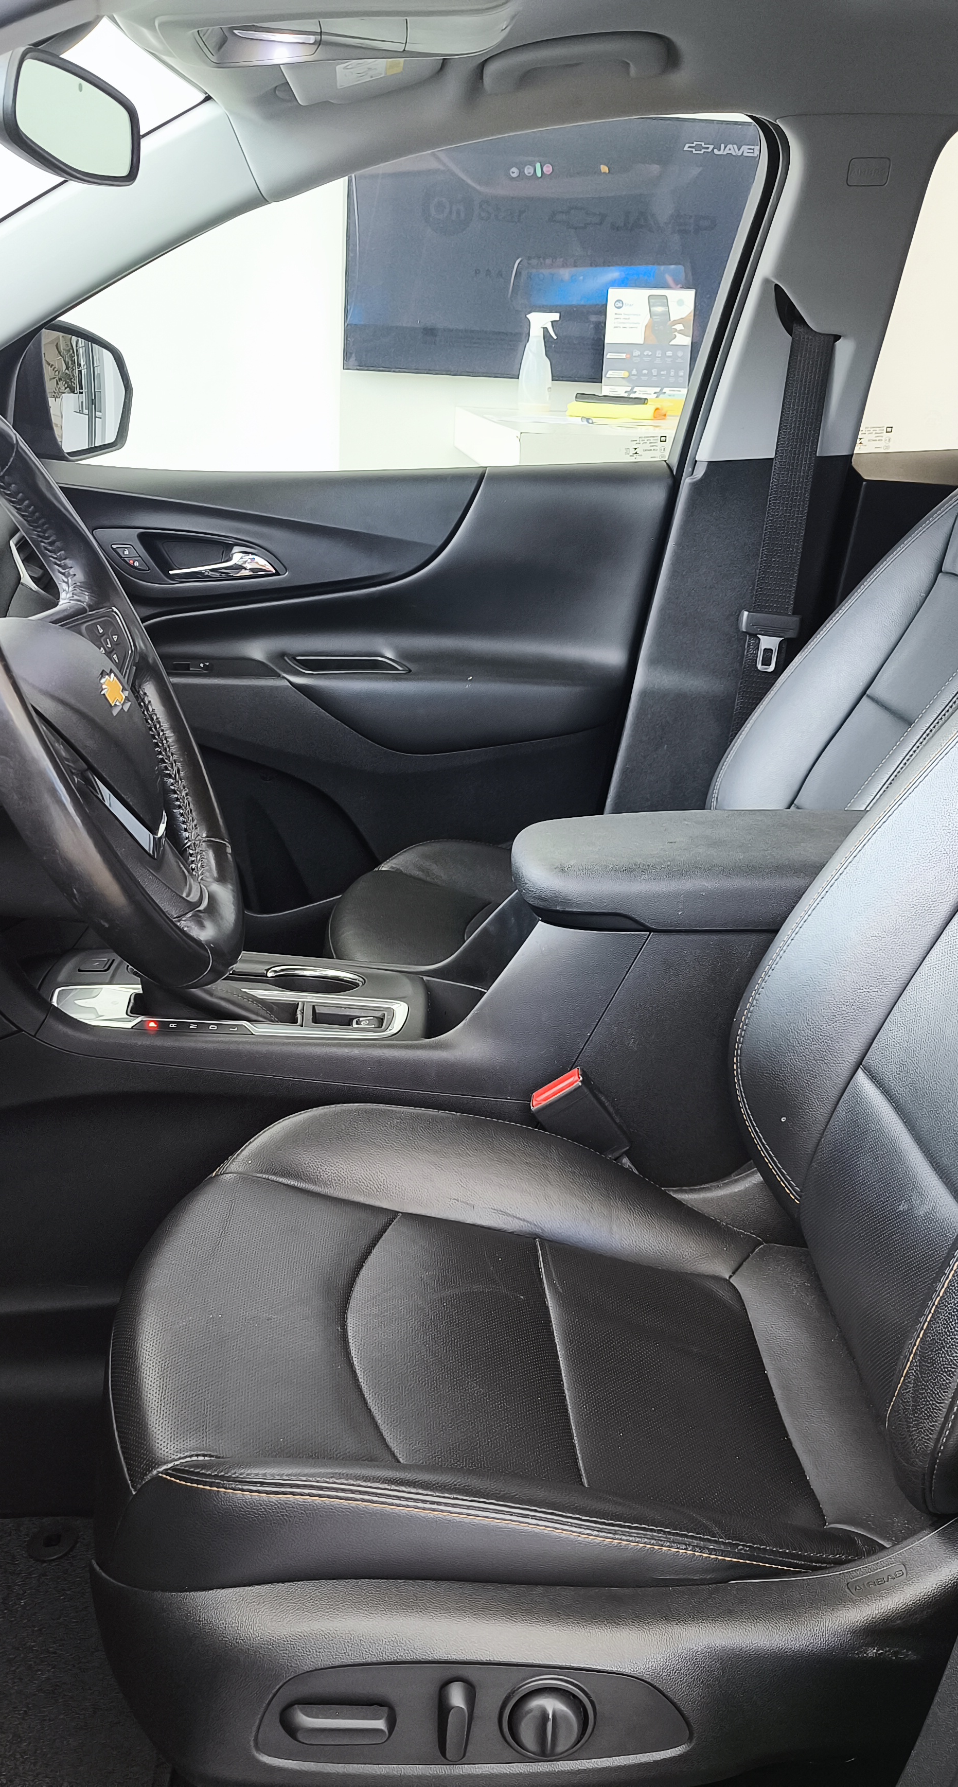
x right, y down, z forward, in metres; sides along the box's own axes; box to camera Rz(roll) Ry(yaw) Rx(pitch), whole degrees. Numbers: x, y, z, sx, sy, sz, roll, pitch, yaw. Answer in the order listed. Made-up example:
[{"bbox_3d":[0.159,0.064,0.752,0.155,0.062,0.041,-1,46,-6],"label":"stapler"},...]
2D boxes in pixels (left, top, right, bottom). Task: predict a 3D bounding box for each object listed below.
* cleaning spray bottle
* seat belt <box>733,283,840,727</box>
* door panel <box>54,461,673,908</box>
[{"bbox_3d":[0.150,-1.314,4.280,0.095,0.240,0.075,4,17,4],"label":"cleaning spray bottle"},{"bbox_3d":[0.358,-0.429,1.993,0.085,0.540,0.060,2,17,-3],"label":"seat belt"},{"bbox_3d":[-0.207,-0.213,2.064,0.860,0.630,0.130,2,17,-3],"label":"door panel"}]

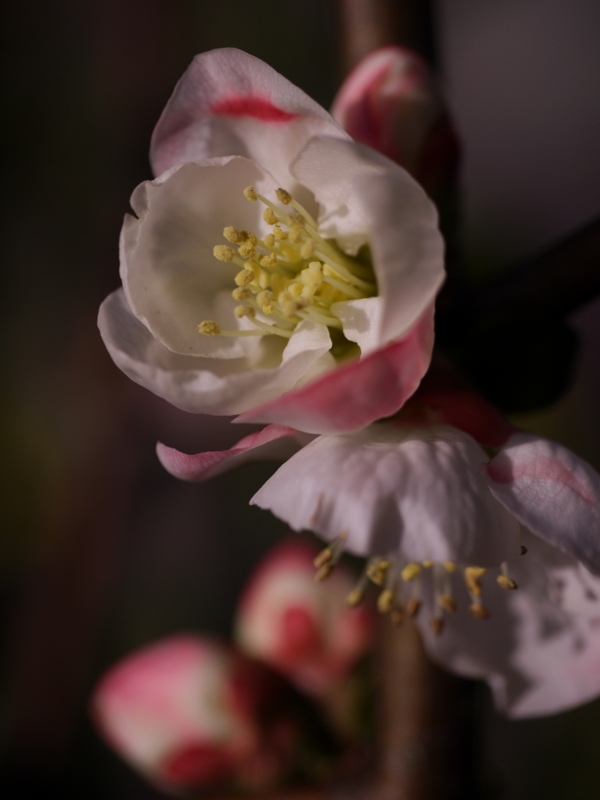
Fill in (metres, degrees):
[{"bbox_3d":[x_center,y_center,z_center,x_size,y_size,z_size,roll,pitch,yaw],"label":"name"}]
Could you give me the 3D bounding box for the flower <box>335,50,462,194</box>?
[{"bbox_3d":[0.011,-0.033,0.245,0.013,0.018,0.013,-16,15,3],"label":"flower"}]

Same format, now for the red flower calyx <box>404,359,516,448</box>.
[{"bbox_3d":[0.018,0.001,0.238,0.012,0.009,0.006,5,6,-10],"label":"red flower calyx"}]

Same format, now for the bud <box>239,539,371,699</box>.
[{"bbox_3d":[0.000,0.026,0.252,0.015,0.018,0.015,-18,18,3],"label":"bud"}]

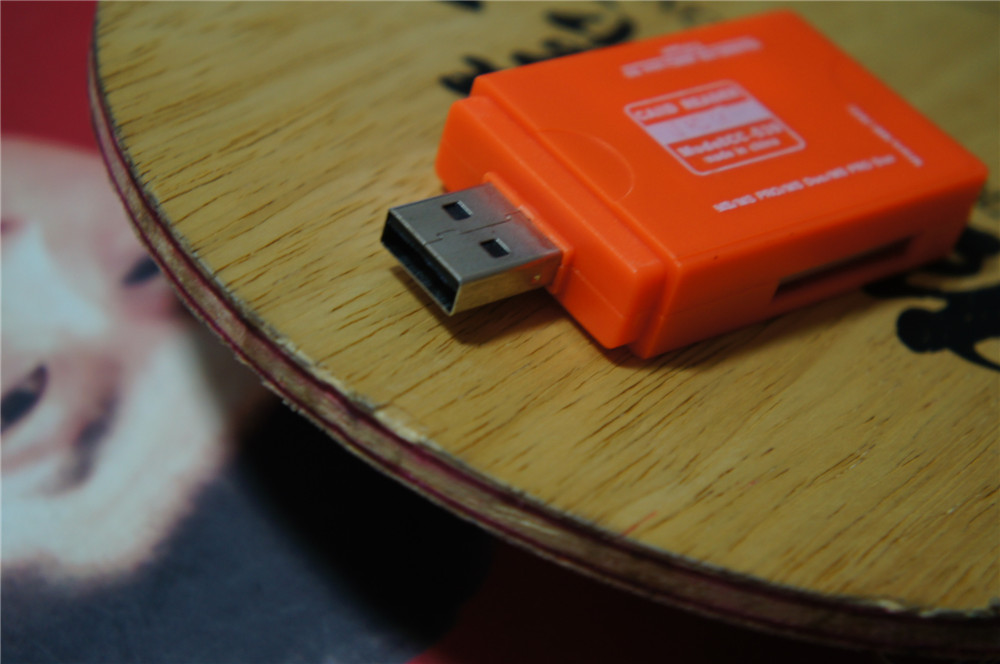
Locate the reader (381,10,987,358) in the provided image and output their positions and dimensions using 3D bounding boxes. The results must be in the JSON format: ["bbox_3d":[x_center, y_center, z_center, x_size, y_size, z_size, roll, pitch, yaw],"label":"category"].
[{"bbox_3d":[0.018,-0.016,0.200,0.065,0.012,0.033,-17,50,-36],"label":"reader"}]

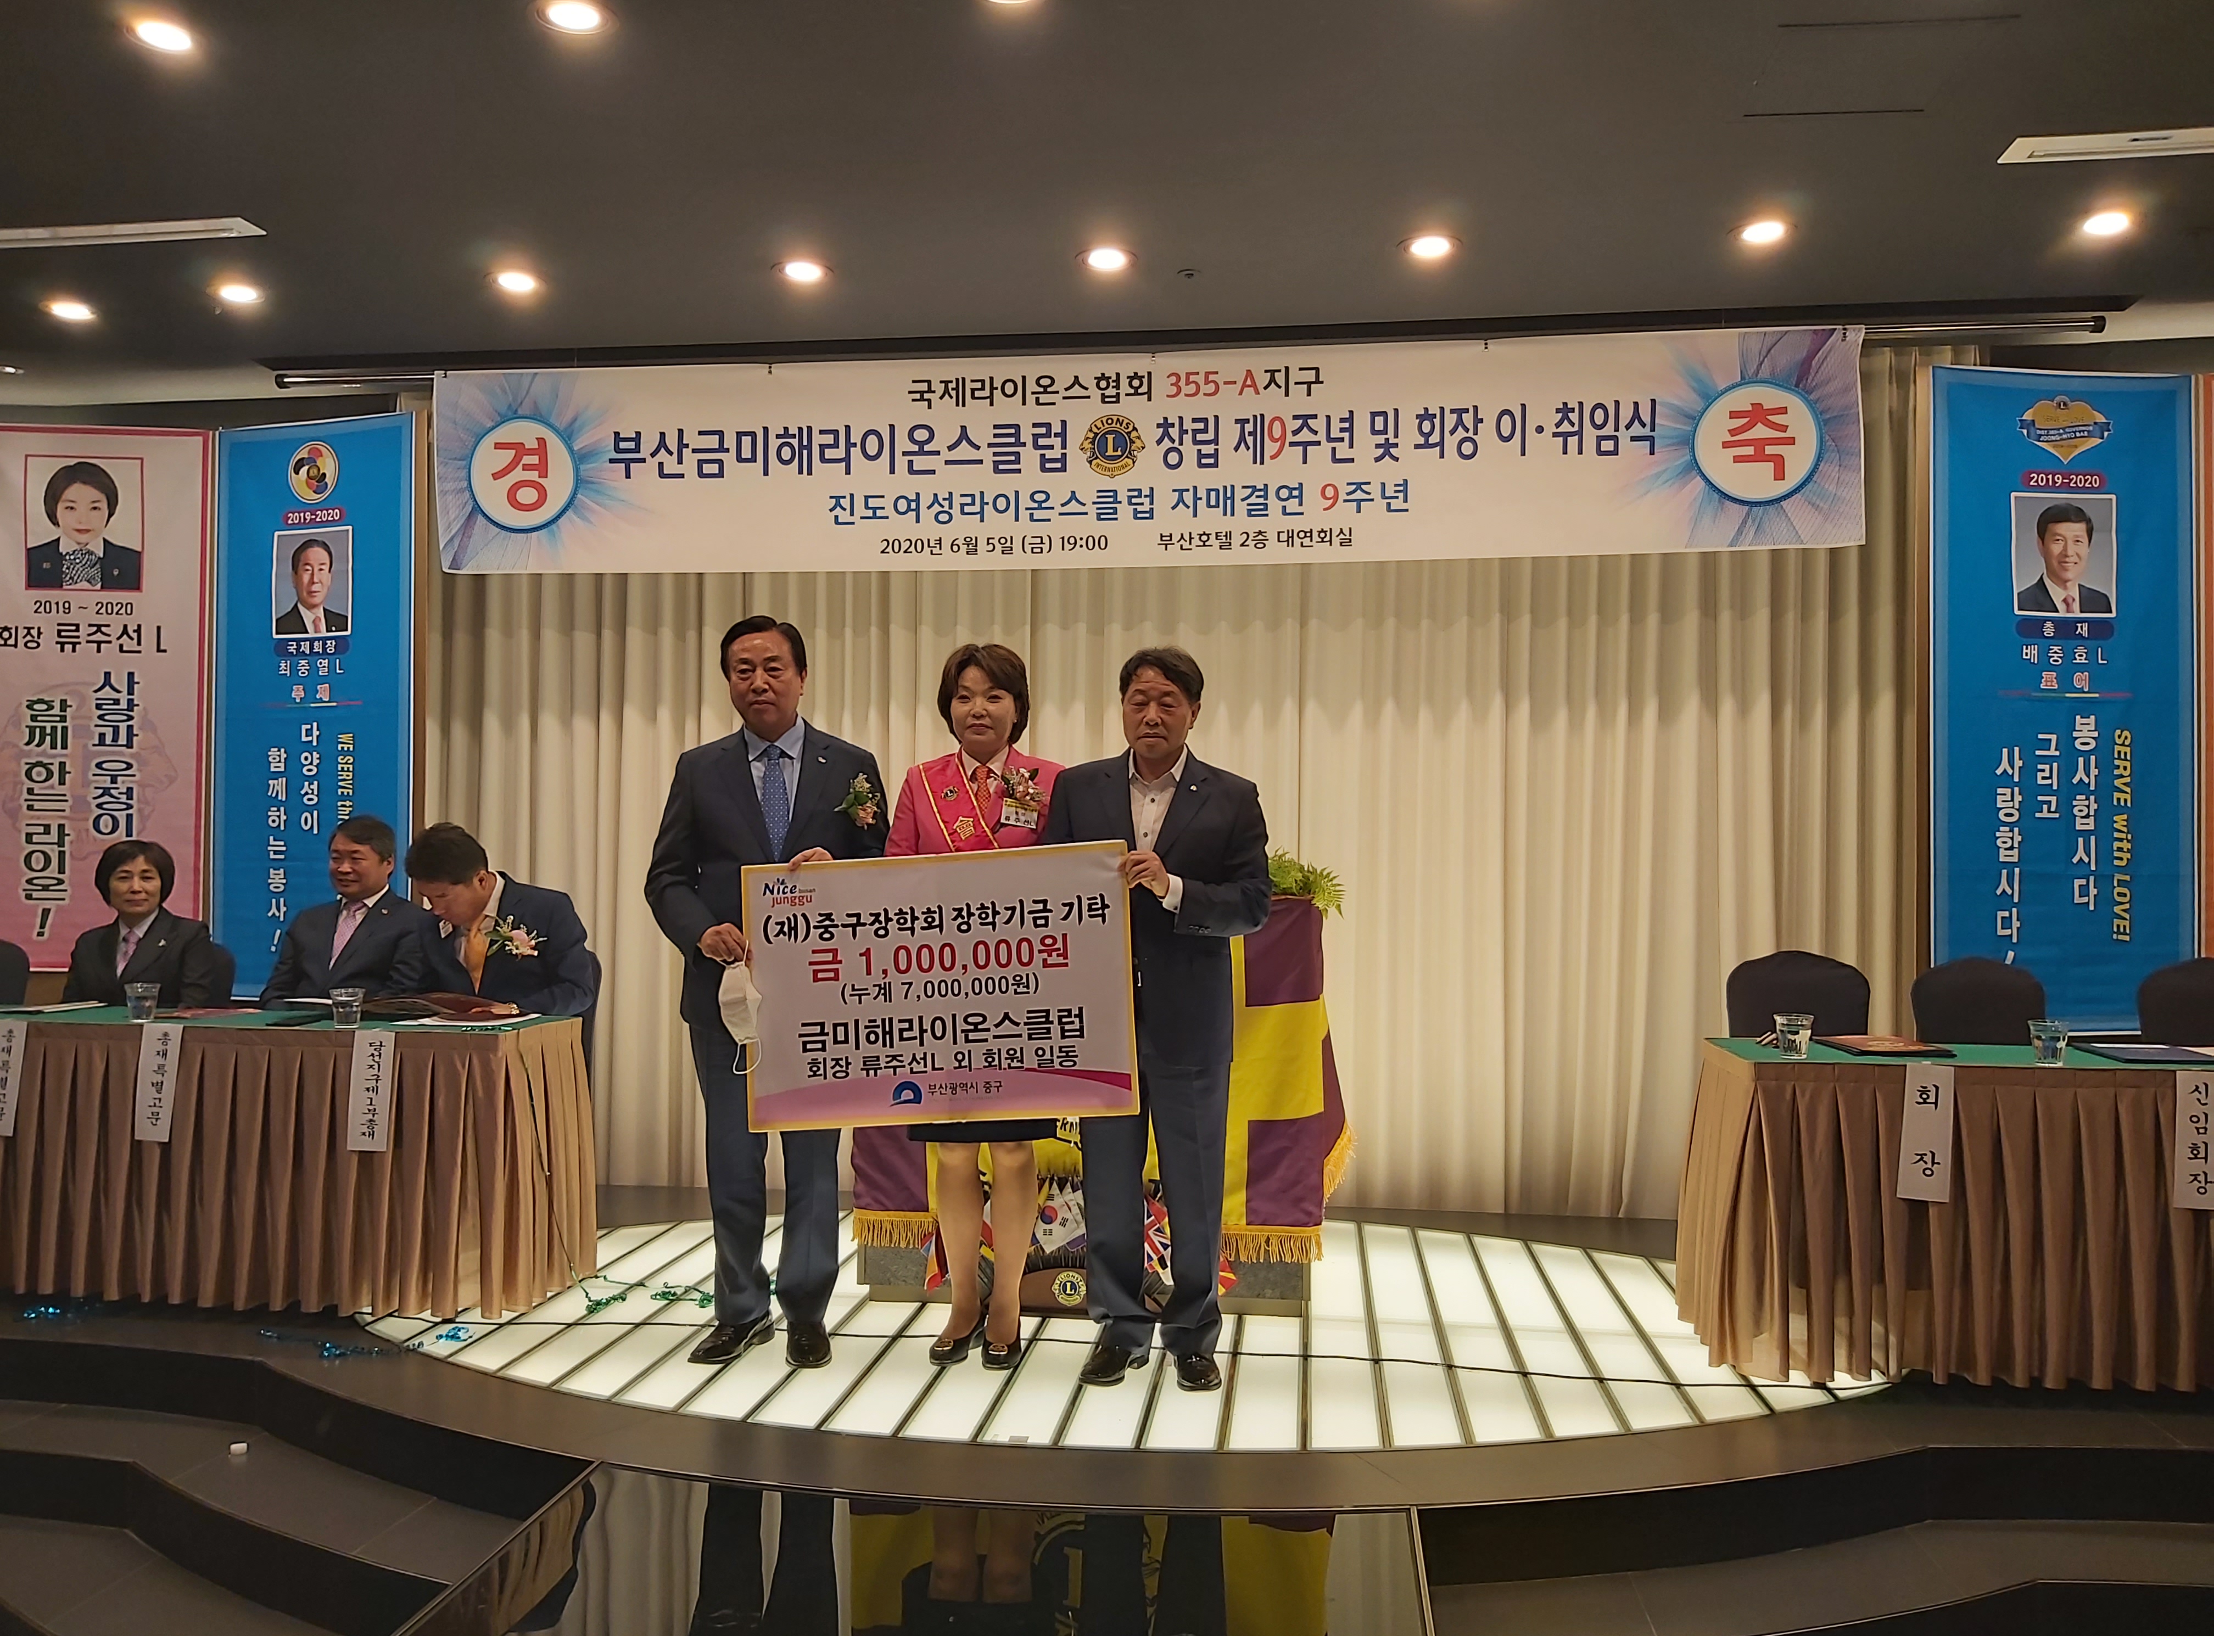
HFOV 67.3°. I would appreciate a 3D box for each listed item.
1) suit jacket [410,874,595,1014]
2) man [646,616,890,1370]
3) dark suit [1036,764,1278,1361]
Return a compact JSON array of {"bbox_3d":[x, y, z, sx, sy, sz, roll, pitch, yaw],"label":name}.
[{"bbox_3d":[-1.689,0.475,4.660,0.560,0.620,0.520,0,-1,8],"label":"suit jacket"},{"bbox_3d":[-0.793,0.393,3.880,0.560,1.740,0.420,0,-1,0],"label":"man"},{"bbox_3d":[0.111,0.538,3.730,0.530,1.370,0.380,0,-1,5],"label":"dark suit"}]

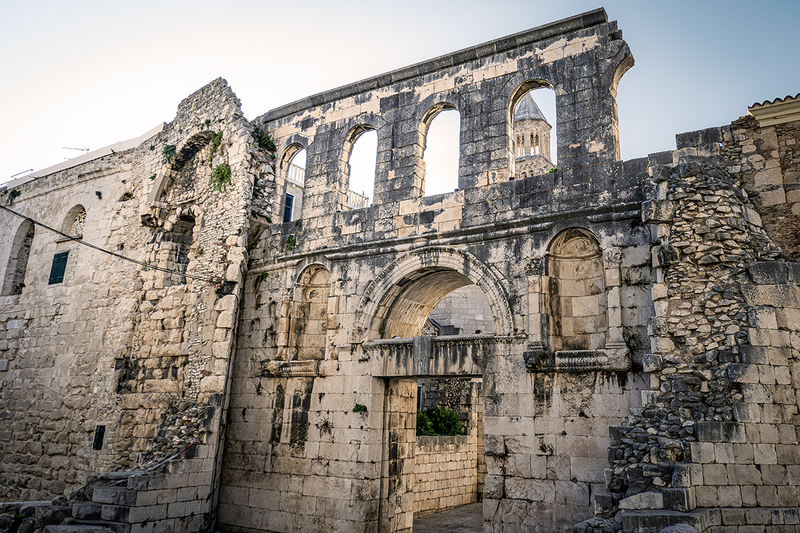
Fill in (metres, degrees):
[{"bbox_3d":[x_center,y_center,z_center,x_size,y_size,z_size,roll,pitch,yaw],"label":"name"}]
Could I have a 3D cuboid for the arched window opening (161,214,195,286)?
[{"bbox_3d":[-8.698,-0.586,21.593,1.850,3.083,0.743,-7,-18,27],"label":"arched window opening"}]

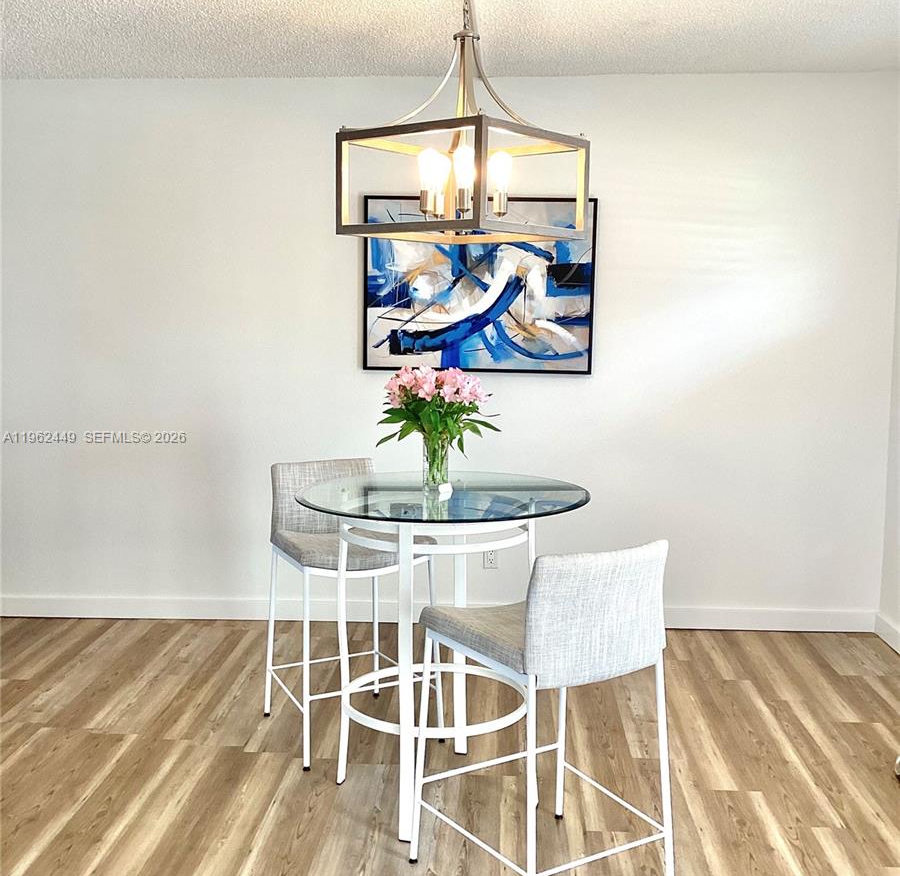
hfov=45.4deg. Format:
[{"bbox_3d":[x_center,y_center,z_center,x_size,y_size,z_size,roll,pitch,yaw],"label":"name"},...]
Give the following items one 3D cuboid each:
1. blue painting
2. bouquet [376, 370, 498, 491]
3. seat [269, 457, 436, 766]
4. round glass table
[{"bbox_3d":[0.127,-0.671,4.737,1.014,0.762,0.035,1,7,3],"label":"blue painting"},{"bbox_3d":[-0.036,-0.027,3.117,0.340,0.360,0.290,0,7,0],"label":"bouquet"},{"bbox_3d":[-0.347,0.551,3.634,0.490,0.900,0.510,-3,7,-27],"label":"seat"},{"bbox_3d":[-0.027,0.604,3.140,0.850,0.910,0.850,0,7,0],"label":"round glass table"}]

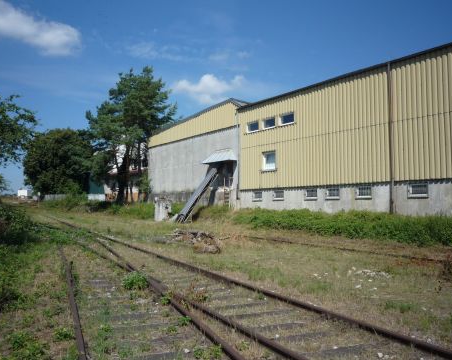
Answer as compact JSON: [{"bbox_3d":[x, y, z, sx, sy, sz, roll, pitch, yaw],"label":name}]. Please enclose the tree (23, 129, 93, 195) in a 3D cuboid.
[{"bbox_3d":[-22.030,-1.960,58.000,9.400,9.600,8.800,1,-3,-21],"label":"tree"}]

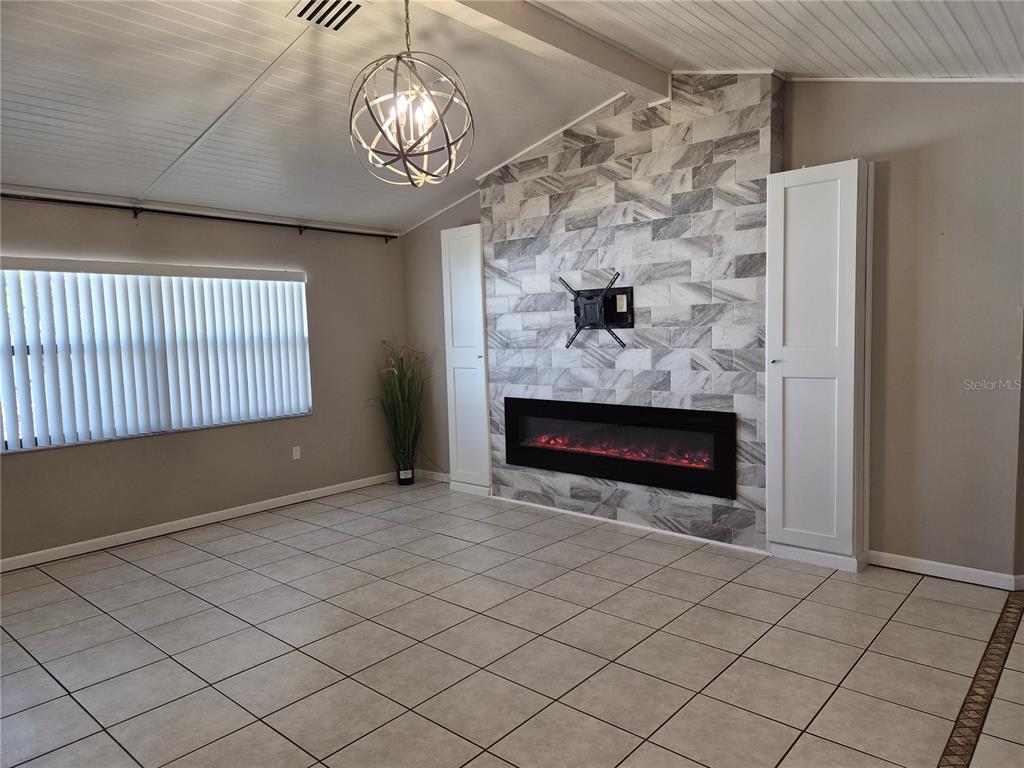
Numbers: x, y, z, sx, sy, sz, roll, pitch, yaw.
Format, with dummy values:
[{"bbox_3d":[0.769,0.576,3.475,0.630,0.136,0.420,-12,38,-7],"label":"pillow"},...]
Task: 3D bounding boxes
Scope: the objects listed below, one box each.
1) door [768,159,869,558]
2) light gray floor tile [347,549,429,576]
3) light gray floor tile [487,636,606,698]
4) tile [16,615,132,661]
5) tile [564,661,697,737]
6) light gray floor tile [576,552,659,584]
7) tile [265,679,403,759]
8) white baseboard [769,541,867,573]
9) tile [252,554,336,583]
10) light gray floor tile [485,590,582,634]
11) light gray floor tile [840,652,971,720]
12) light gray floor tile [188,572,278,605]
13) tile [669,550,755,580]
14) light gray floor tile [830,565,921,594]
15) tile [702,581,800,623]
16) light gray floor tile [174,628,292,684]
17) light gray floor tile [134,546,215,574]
[{"bbox_3d":[1.841,-0.135,4.172,0.517,2.310,0.100,3,6,41],"label":"door"},{"bbox_3d":[-0.802,1.164,4.415,0.406,0.010,0.406,3,6,41],"label":"light gray floor tile"},{"bbox_3d":[0.160,1.238,2.970,0.401,0.012,0.401,3,6,41],"label":"light gray floor tile"},{"bbox_3d":[-2.193,1.276,3.423,0.406,0.010,0.406,3,6,41],"label":"tile"},{"bbox_3d":[0.466,1.270,2.734,0.406,0.010,0.406,3,6,41],"label":"tile"},{"bbox_3d":[0.657,1.132,4.181,0.402,0.010,0.402,3,6,41],"label":"light gray floor tile"},{"bbox_3d":[-0.682,1.280,2.630,0.402,0.010,0.402,2,6,41],"label":"tile"},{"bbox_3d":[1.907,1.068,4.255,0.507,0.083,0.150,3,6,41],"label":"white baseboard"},{"bbox_3d":[-1.367,1.169,4.339,0.402,0.010,0.402,3,6,41],"label":"tile"},{"bbox_3d":[0.124,1.194,3.541,0.401,0.012,0.401,3,6,41],"label":"light gray floor tile"},{"bbox_3d":[1.641,1.240,2.821,0.409,0.010,0.409,3,6,41],"label":"light gray floor tile"},{"bbox_3d":[-1.637,1.200,4.031,0.402,0.010,0.402,3,6,41],"label":"light gray floor tile"},{"bbox_3d":[1.230,1.116,4.212,0.402,0.010,0.402,3,6,41],"label":"tile"},{"bbox_3d":[2.100,1.114,3.937,0.401,0.012,0.369,3,6,41],"label":"light gray floor tile"},{"bbox_3d":[1.261,1.156,3.605,0.402,0.010,0.402,2,6,41],"label":"tile"},{"bbox_3d":[-1.316,1.281,3.229,0.409,0.010,0.409,3,6,41],"label":"light gray floor tile"},{"bbox_3d":[-2.246,1.172,4.534,0.402,0.010,0.402,2,6,41],"label":"light gray floor tile"}]

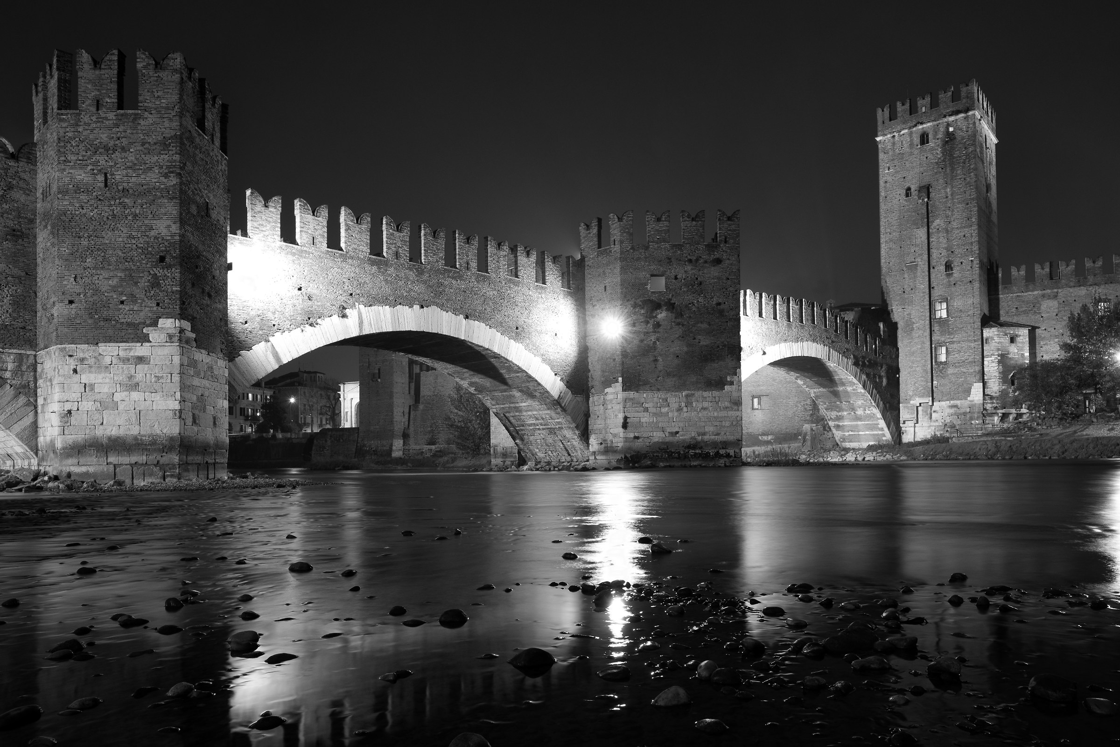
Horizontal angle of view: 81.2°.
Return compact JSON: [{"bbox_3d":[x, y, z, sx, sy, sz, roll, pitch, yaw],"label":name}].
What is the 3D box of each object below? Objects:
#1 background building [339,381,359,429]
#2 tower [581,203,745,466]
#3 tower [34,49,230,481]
[{"bbox_3d":[-44.500,8.600,150.000,10.600,12.700,6.200,-1,-3,20],"label":"background building"},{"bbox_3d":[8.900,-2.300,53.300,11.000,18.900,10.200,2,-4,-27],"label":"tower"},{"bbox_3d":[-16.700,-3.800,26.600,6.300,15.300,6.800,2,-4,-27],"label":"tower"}]

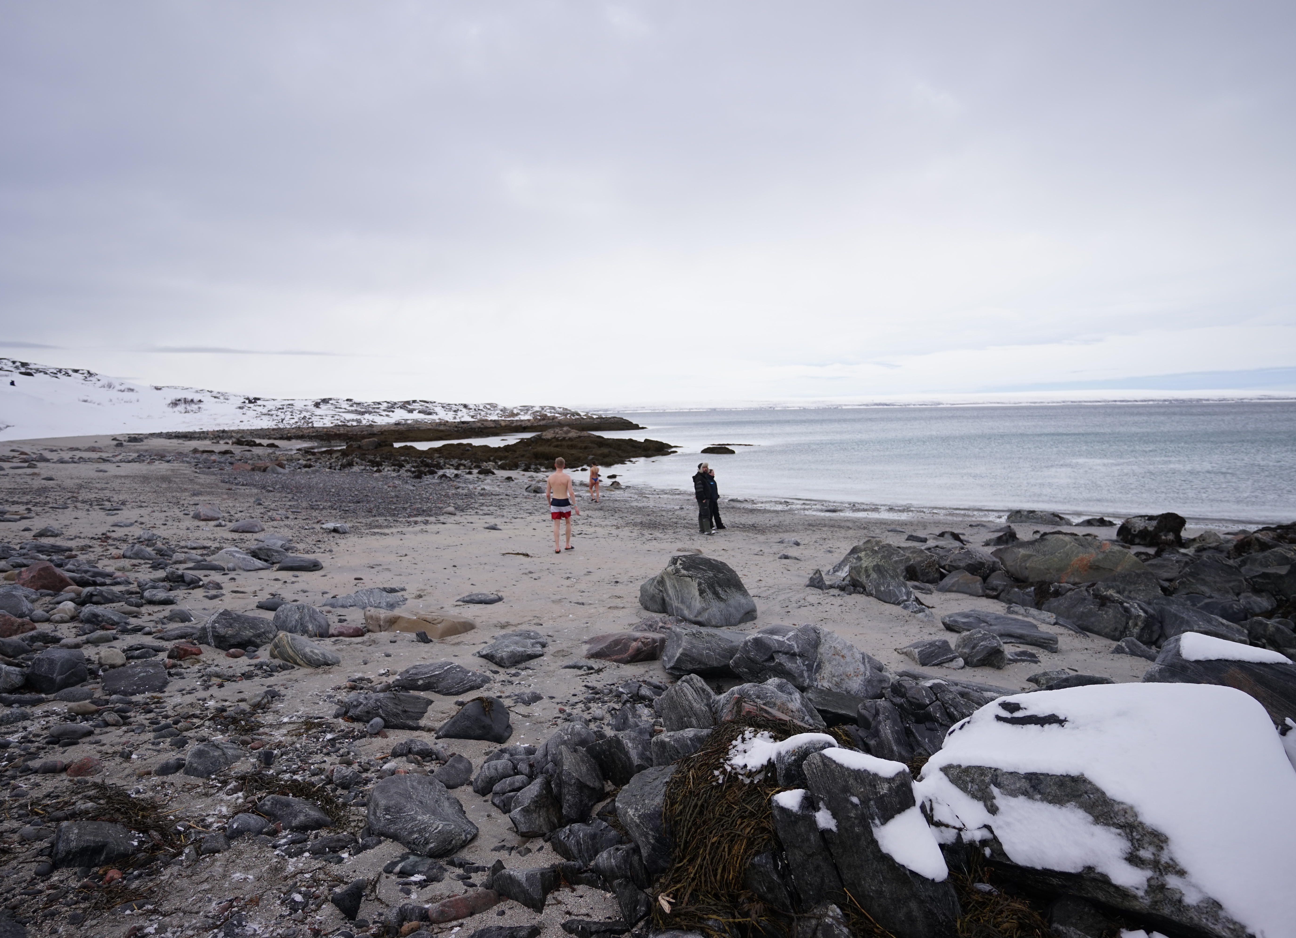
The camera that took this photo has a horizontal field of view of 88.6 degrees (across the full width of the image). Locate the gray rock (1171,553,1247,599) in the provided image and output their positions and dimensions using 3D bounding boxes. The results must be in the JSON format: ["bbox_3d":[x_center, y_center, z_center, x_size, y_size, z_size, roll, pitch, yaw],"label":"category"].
[{"bbox_3d":[7.164,1.388,8.508,0.734,0.569,0.551,2,6,35],"label":"gray rock"}]

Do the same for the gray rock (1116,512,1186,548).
[{"bbox_3d":[11.924,1.444,15.784,1.320,0.811,0.990,2,6,30],"label":"gray rock"}]

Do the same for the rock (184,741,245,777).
[{"bbox_3d":[-2.271,1.519,3.486,0.266,0.150,0.253,-3,6,-25],"label":"rock"}]

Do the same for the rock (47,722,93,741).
[{"bbox_3d":[-3.209,1.463,3.696,0.199,0.070,0.100,-2,5,-12],"label":"rock"}]

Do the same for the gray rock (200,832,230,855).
[{"bbox_3d":[-1.965,1.704,3.020,0.116,0.065,0.087,-3,5,-25],"label":"gray rock"}]

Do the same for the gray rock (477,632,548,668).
[{"bbox_3d":[-1.146,1.507,5.576,0.500,0.190,0.480,-5,7,-42],"label":"gray rock"}]

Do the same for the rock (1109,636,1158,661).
[{"bbox_3d":[4.648,1.710,6.327,0.405,0.185,0.263,3,6,36],"label":"rock"}]

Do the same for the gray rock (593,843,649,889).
[{"bbox_3d":[-0.109,1.688,2.830,0.261,0.139,0.188,-1,5,0],"label":"gray rock"}]

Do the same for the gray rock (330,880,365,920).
[{"bbox_3d":[-1.183,1.695,2.617,0.125,0.121,0.106,-3,5,-22],"label":"gray rock"}]

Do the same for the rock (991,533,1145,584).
[{"bbox_3d":[6.675,1.443,10.611,2.074,0.778,1.244,0,5,15],"label":"rock"}]

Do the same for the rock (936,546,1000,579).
[{"bbox_3d":[5.105,1.503,10.588,0.915,0.516,0.686,0,5,10],"label":"rock"}]

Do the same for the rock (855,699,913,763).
[{"bbox_3d":[1.339,1.499,3.774,0.305,0.355,0.275,0,5,10],"label":"rock"}]

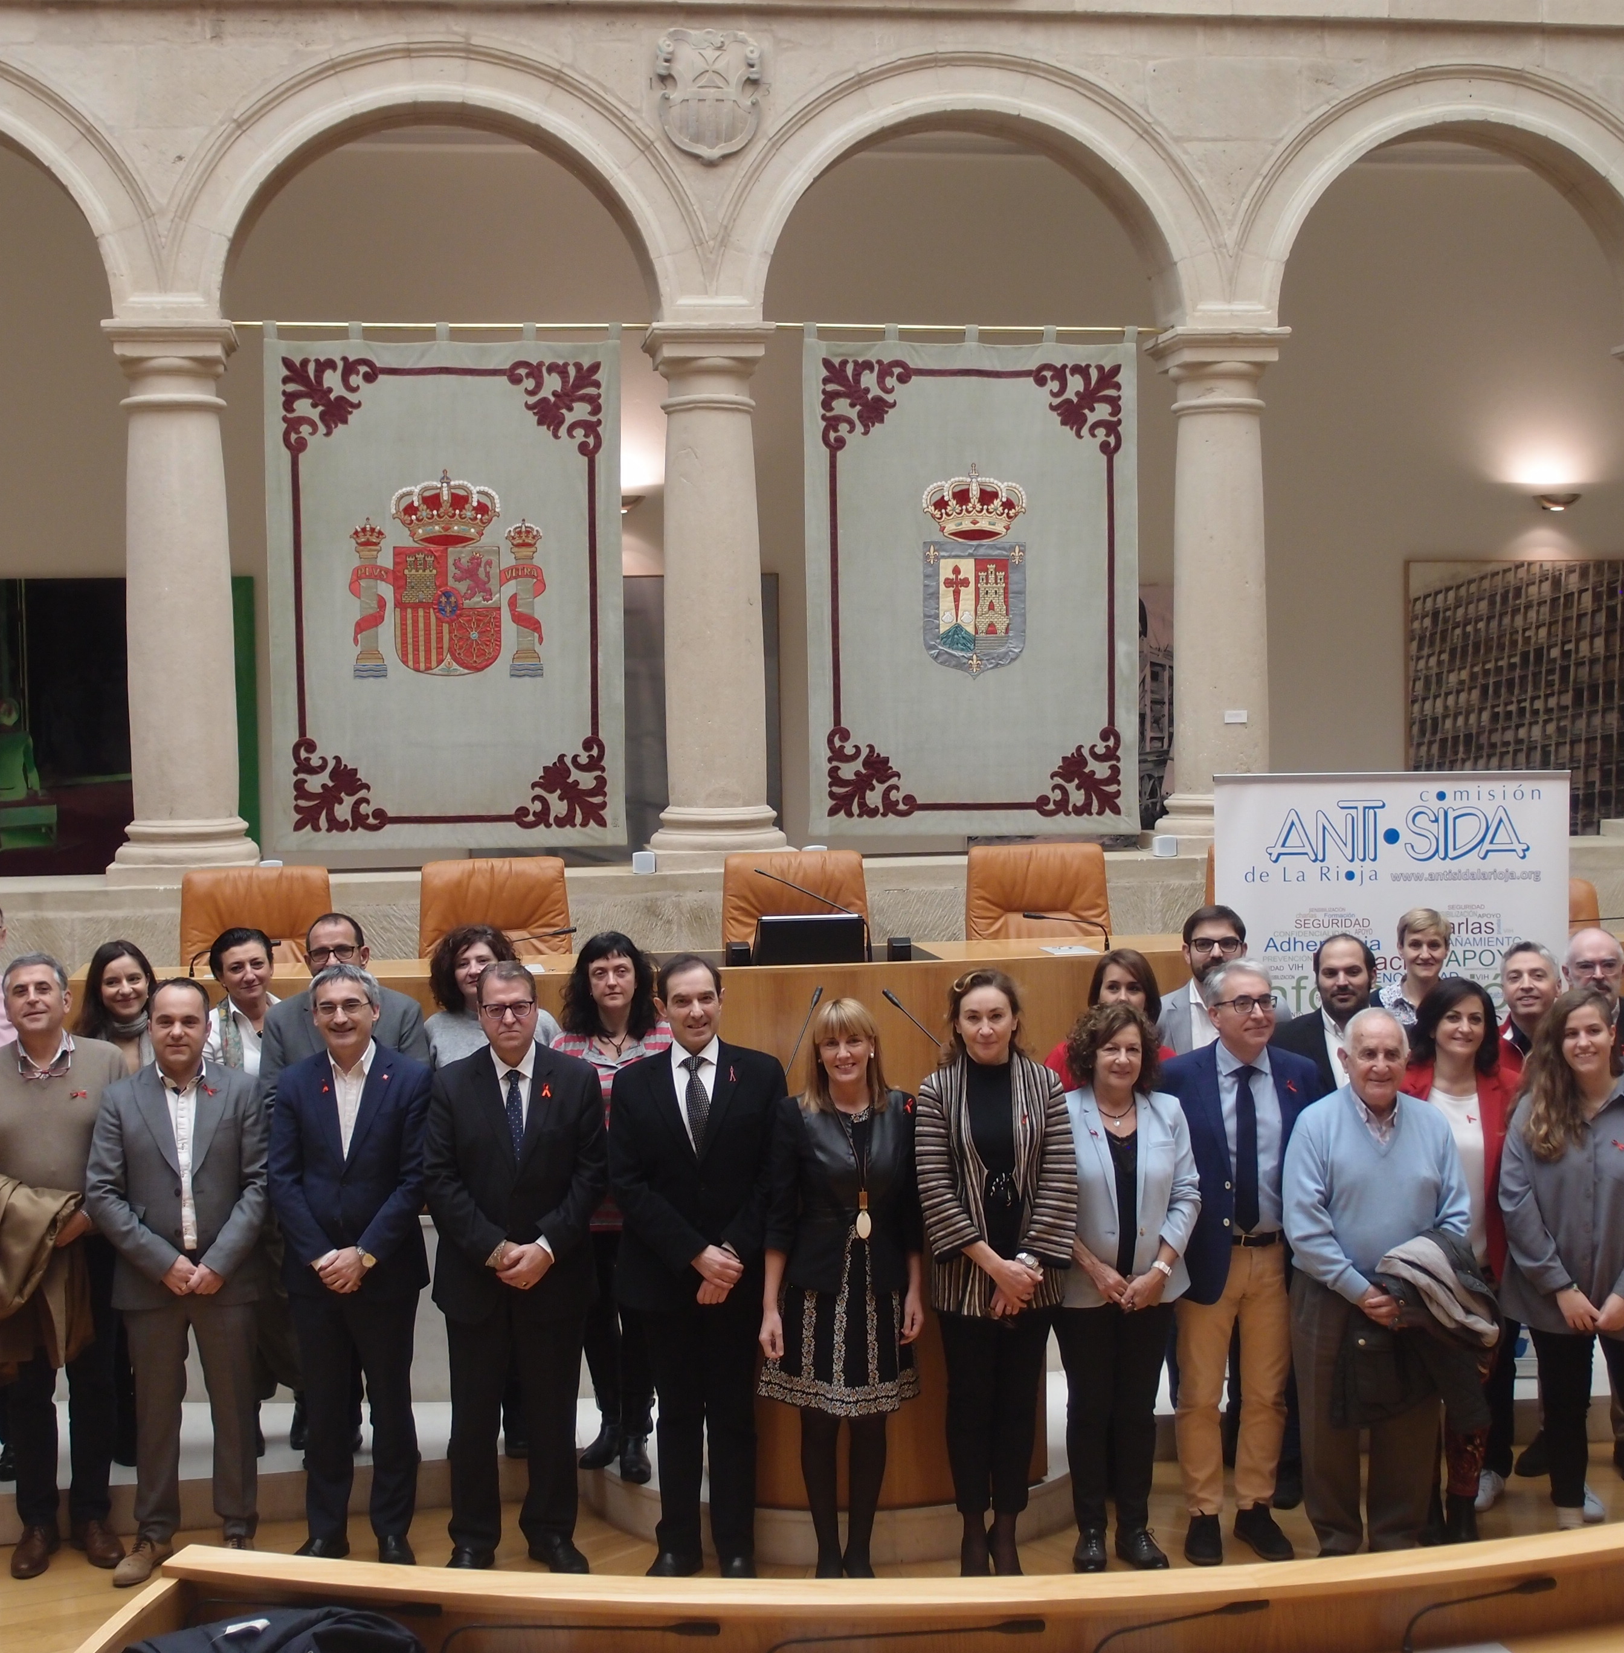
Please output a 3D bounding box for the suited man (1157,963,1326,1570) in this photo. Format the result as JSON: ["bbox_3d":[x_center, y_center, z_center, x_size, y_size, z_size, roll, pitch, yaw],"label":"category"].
[{"bbox_3d":[1.261,1.276,7.141,0.500,1.750,0.360,-1,3,0],"label":"suited man"}]

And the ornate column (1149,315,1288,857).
[{"bbox_3d":[1.935,-1.091,11.467,0.610,2.402,0.610,-1,3,-8],"label":"ornate column"}]

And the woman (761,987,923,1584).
[{"bbox_3d":[0.083,1.319,7.033,0.470,1.651,0.340,-1,3,-3],"label":"woman"}]

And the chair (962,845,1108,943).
[{"bbox_3d":[0.956,0.657,9.561,0.660,1.150,0.680,-1,3,-5],"label":"chair"}]

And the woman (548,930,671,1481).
[{"bbox_3d":[-0.611,1.132,7.369,0.460,1.635,0.340,-1,3,-3],"label":"woman"}]

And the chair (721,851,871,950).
[{"bbox_3d":[-0.055,0.668,9.390,0.620,1.117,0.640,-1,3,-8],"label":"chair"}]

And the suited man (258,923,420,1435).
[{"bbox_3d":[-1.540,1.137,7.918,0.540,1.721,0.360,-1,3,-10],"label":"suited man"}]

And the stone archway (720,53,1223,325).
[{"bbox_3d":[0.689,-2.887,11.194,2.375,1.228,0.500,-1,3,-8],"label":"stone archway"}]

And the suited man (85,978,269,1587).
[{"bbox_3d":[-1.902,1.330,7.209,0.530,1.745,0.360,-2,3,-14],"label":"suited man"}]

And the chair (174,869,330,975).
[{"bbox_3d":[-2.076,0.717,9.090,0.620,1.112,0.640,-1,3,-8],"label":"chair"}]

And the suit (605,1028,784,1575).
[{"bbox_3d":[-0.334,1.384,7.063,0.520,1.505,0.340,-1,3,-3],"label":"suit"}]

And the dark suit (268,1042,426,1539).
[{"bbox_3d":[-1.389,1.393,7.244,0.490,1.491,0.340,-1,3,-9],"label":"dark suit"}]

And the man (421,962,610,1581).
[{"bbox_3d":[-0.872,1.283,7.125,0.530,1.781,0.380,-1,3,-7],"label":"man"}]

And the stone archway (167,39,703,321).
[{"bbox_3d":[-1.712,-2.942,11.225,2.440,1.284,0.500,-1,3,-8],"label":"stone archway"}]

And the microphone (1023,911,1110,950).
[{"bbox_3d":[0.926,0.380,8.760,0.360,0.150,0.050,1,4,38],"label":"microphone"}]

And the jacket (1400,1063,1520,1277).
[{"bbox_3d":[1.917,1.035,7.214,0.440,0.694,0.290,0,3,12],"label":"jacket"}]

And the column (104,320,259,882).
[{"bbox_3d":[-2.832,-0.981,10.825,0.630,2.430,0.630,-1,3,-9],"label":"column"}]

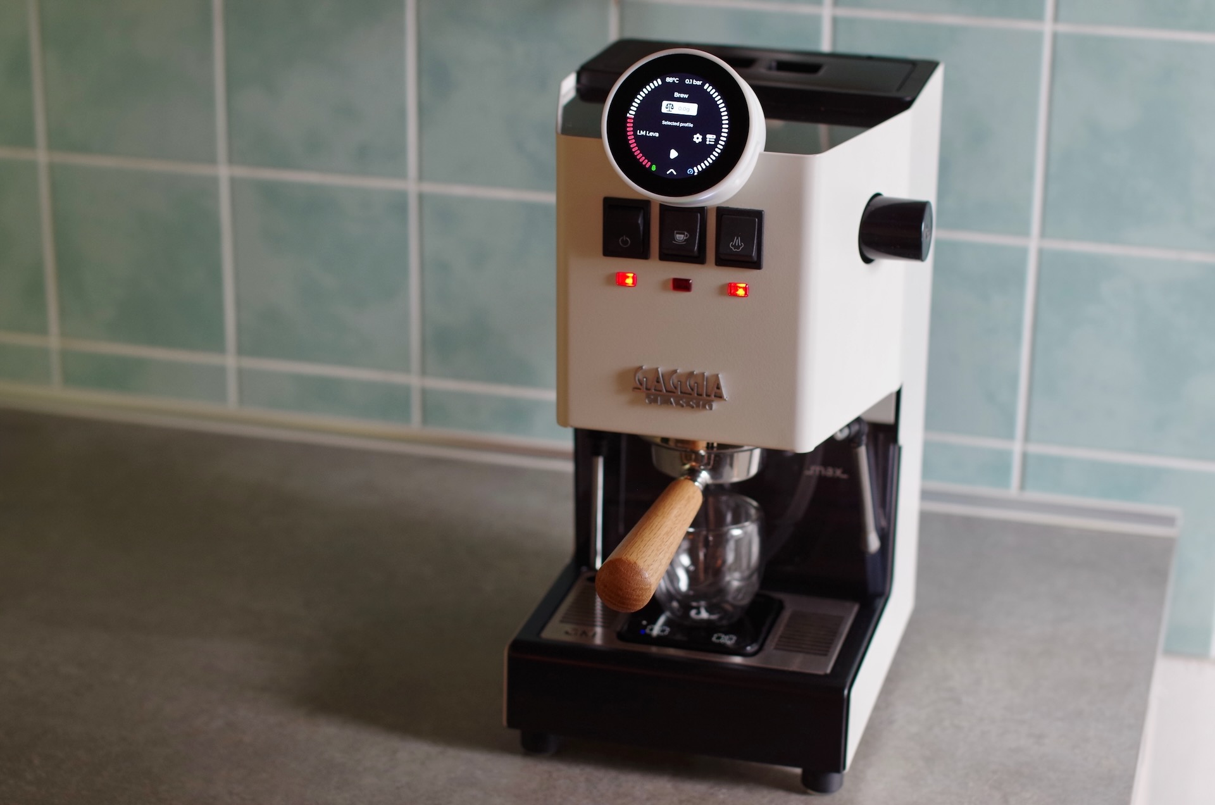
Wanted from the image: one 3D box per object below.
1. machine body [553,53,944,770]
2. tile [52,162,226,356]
[{"bbox_3d":[0.070,-0.007,1.468,0.200,0.355,0.225,6,21,14],"label":"machine body"},{"bbox_3d":[-0.362,-0.113,1.956,0.146,0.146,0.009,6,21,15],"label":"tile"}]

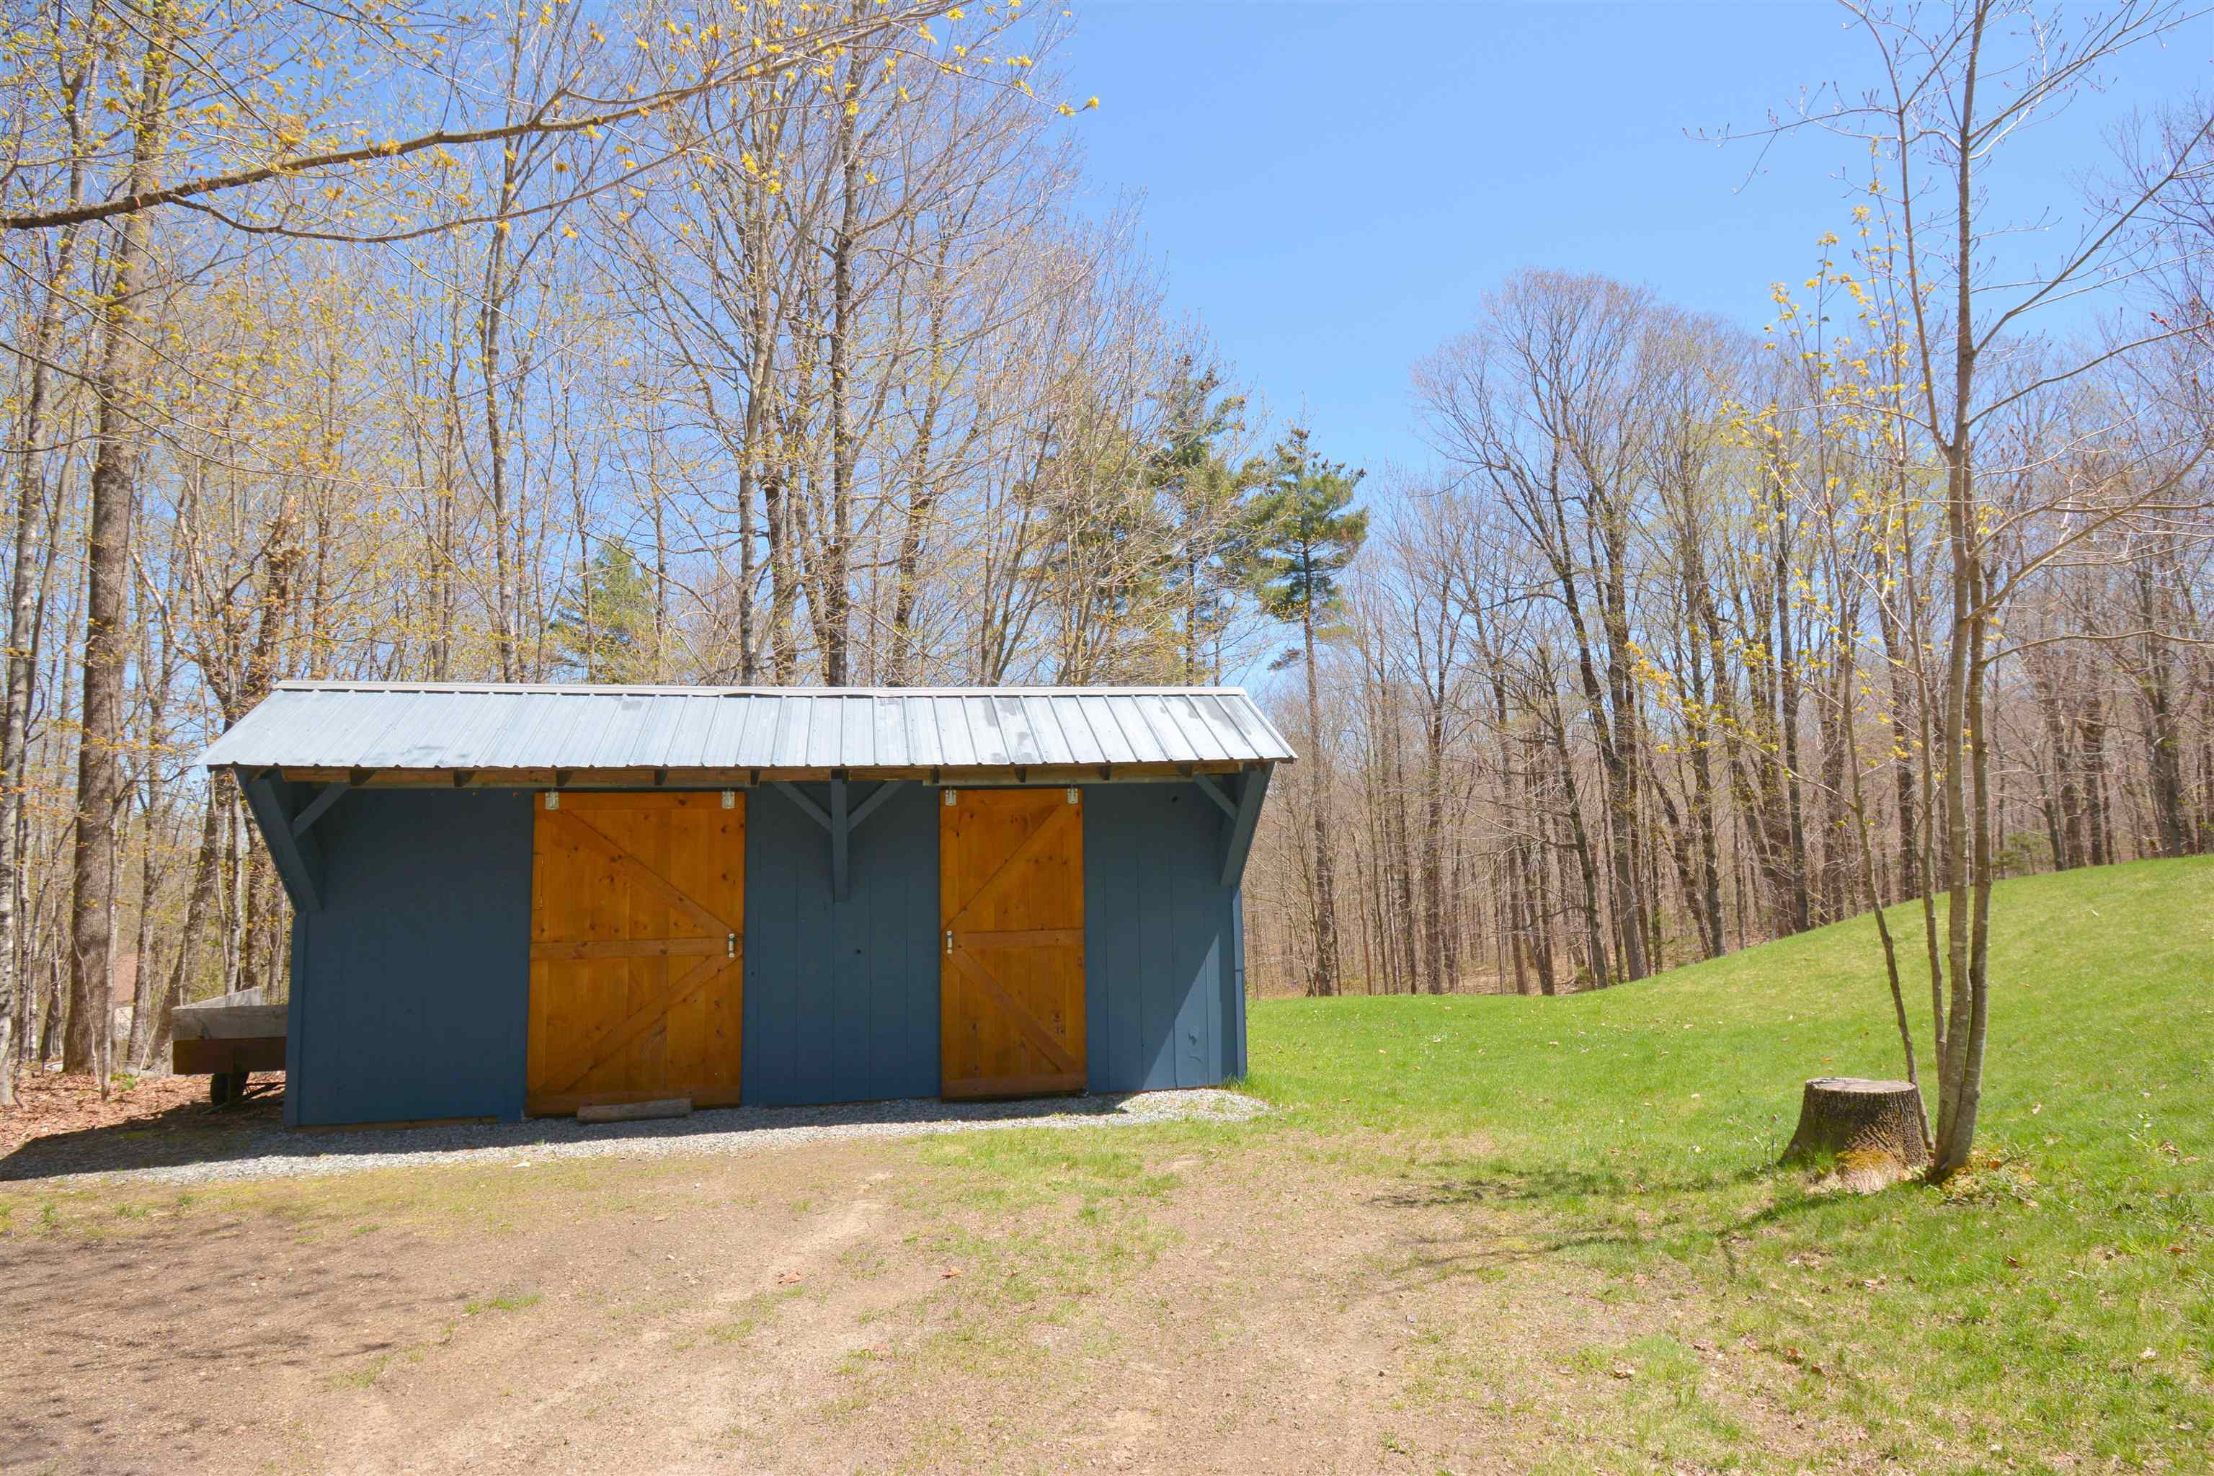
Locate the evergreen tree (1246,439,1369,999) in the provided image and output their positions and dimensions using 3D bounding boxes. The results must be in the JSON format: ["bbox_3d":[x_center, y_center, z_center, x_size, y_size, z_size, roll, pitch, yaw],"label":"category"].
[{"bbox_3d":[3.807,-0.463,22.978,2.400,10.900,2.400,-1,-5,0],"label":"evergreen tree"}]

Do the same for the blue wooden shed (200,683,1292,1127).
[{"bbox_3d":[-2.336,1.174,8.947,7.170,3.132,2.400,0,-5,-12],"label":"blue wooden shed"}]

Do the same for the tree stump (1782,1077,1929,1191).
[{"bbox_3d":[3.678,1.908,5.768,0.680,0.410,0.680,-1,-5,0],"label":"tree stump"}]

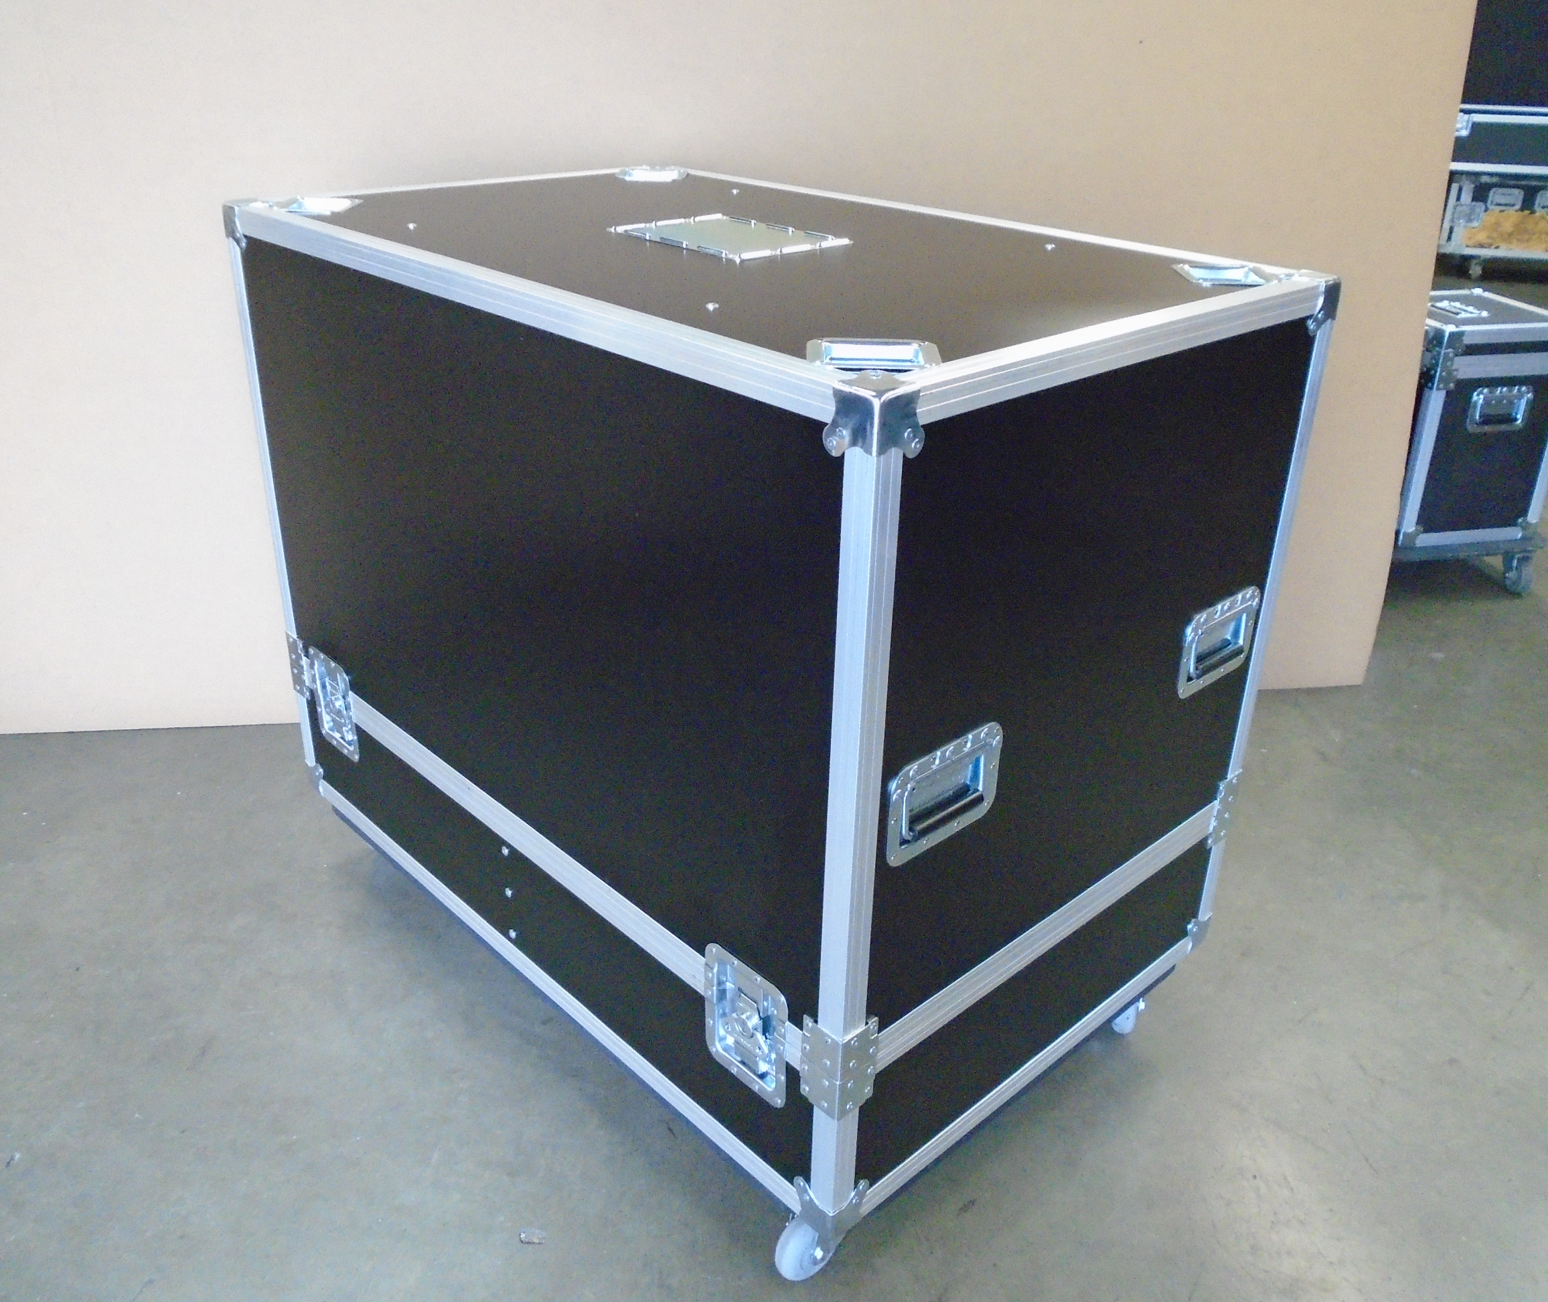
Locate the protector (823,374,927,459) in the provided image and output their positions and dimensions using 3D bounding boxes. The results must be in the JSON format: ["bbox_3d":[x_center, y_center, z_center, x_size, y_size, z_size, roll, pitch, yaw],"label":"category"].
[{"bbox_3d":[0.077,-0.175,0.983,0.055,0.055,0.055,-22,35,-38],"label":"protector"}]

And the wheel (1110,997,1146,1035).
[{"bbox_3d":[0.487,0.489,1.842,0.055,0.108,0.100,1,27,-1],"label":"wheel"}]

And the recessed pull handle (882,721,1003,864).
[{"bbox_3d":[0.153,0.127,1.190,0.156,0.108,0.025,-22,35,-38],"label":"recessed pull handle"}]

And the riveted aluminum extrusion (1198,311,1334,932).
[{"bbox_3d":[0.578,-0.002,1.586,0.032,0.832,0.032,-22,35,-38],"label":"riveted aluminum extrusion"}]

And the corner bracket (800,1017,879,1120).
[{"bbox_3d":[0.063,0.393,1.266,0.051,0.101,0.051,-22,35,-38],"label":"corner bracket"}]

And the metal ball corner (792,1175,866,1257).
[{"bbox_3d":[0.059,0.566,1.357,0.055,0.055,0.055,-22,35,-38],"label":"metal ball corner"}]

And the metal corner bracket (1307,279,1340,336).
[{"bbox_3d":[0.571,-0.373,1.400,0.055,0.055,0.055,-22,35,-38],"label":"metal corner bracket"}]

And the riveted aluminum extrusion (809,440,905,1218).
[{"bbox_3d":[0.067,0.203,1.156,0.032,0.841,0.032,-22,35,-38],"label":"riveted aluminum extrusion"}]

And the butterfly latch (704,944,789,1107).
[{"bbox_3d":[-0.026,0.380,1.333,0.022,0.154,0.125,-22,35,-38],"label":"butterfly latch"}]

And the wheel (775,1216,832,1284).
[{"bbox_3d":[0.046,0.660,1.480,0.100,0.108,0.055,-22,35,-38],"label":"wheel"}]

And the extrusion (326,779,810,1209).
[{"bbox_3d":[-0.327,0.391,1.712,0.032,0.032,1.117,-22,35,-38],"label":"extrusion"}]

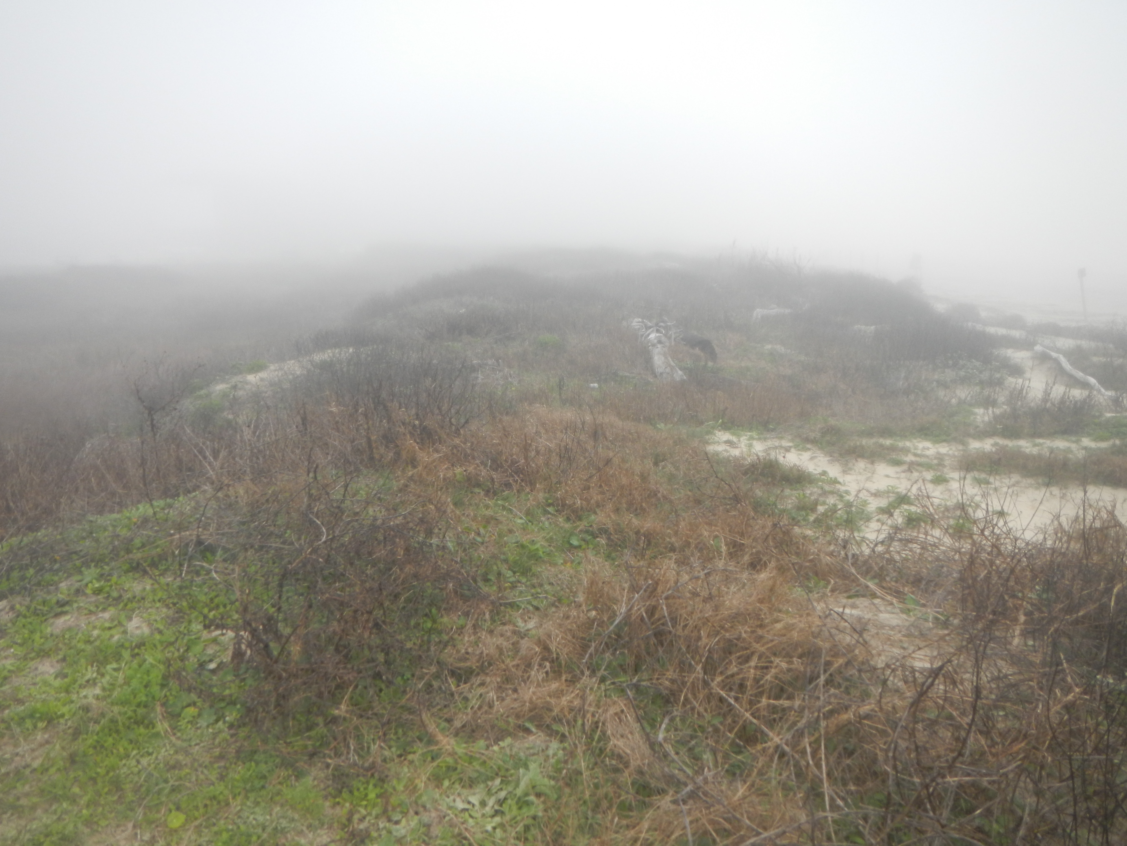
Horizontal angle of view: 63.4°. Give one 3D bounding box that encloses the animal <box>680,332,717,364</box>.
[{"bbox_3d":[2.544,-1.420,17.500,0.920,0.620,0.280,8,13,36],"label":"animal"}]

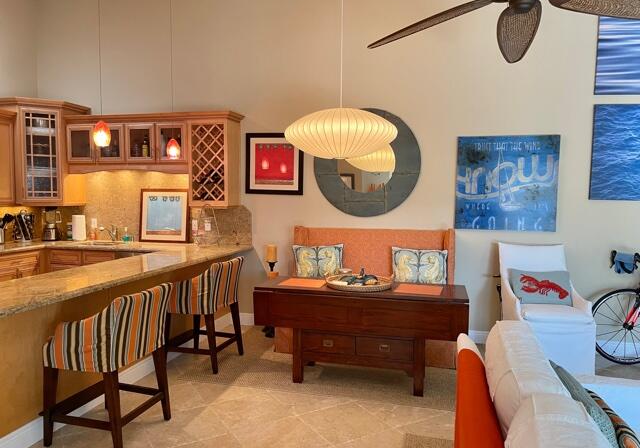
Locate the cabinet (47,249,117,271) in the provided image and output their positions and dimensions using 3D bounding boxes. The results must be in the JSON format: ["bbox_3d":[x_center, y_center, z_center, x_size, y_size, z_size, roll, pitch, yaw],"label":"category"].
[{"bbox_3d":[-2.484,0.688,5.486,0.880,0.875,0.620,1,3,15],"label":"cabinet"}]

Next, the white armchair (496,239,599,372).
[{"bbox_3d":[2.002,0.730,4.329,0.645,1.035,0.640,1,3,8],"label":"white armchair"}]

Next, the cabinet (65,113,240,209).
[{"bbox_3d":[-1.898,-0.709,5.471,2.090,1.007,0.360,1,3,15],"label":"cabinet"}]

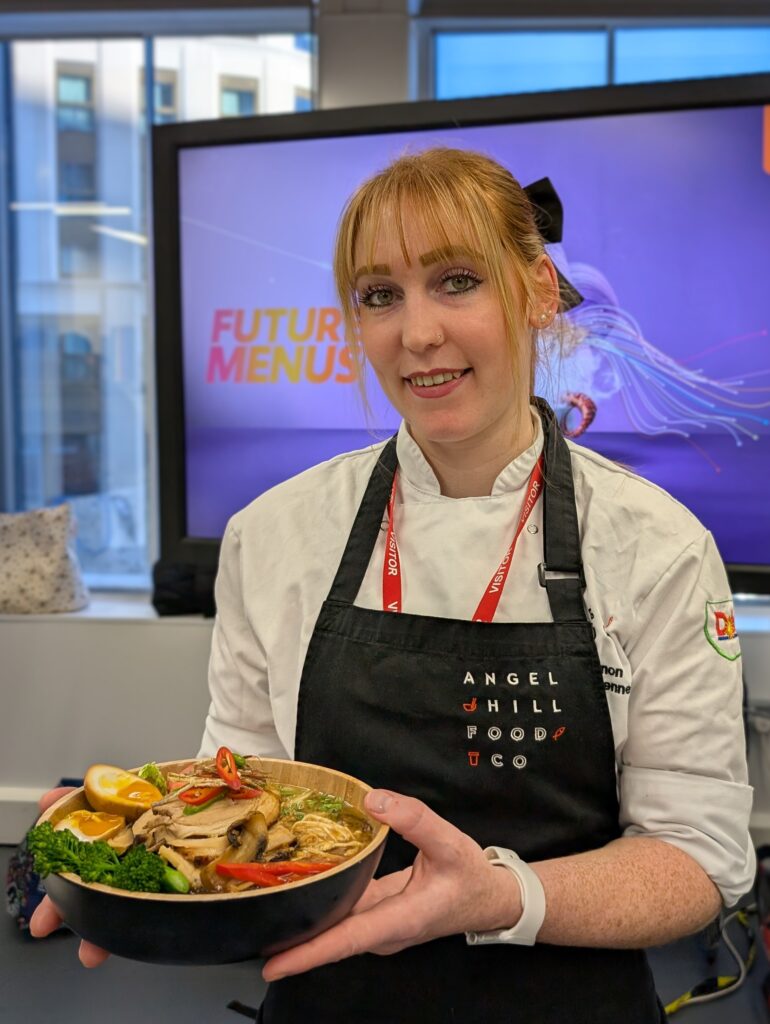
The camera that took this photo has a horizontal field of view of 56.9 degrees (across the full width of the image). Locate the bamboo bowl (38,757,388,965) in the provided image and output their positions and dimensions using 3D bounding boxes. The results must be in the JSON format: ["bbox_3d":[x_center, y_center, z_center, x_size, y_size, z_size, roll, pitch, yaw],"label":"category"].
[{"bbox_3d":[-0.104,0.221,0.449,0.213,0.067,0.213,2,0,0],"label":"bamboo bowl"}]

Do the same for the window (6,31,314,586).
[{"bbox_3d":[-0.965,-0.865,3.030,1.320,2.350,0.110,0,2,2],"label":"window"}]

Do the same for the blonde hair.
[{"bbox_3d":[0.060,-0.208,0.650,0.197,0.235,0.235,-6,2,21],"label":"blonde hair"}]

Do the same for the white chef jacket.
[{"bbox_3d":[0.087,0.195,0.670,0.500,0.570,0.320,0,2,12],"label":"white chef jacket"}]

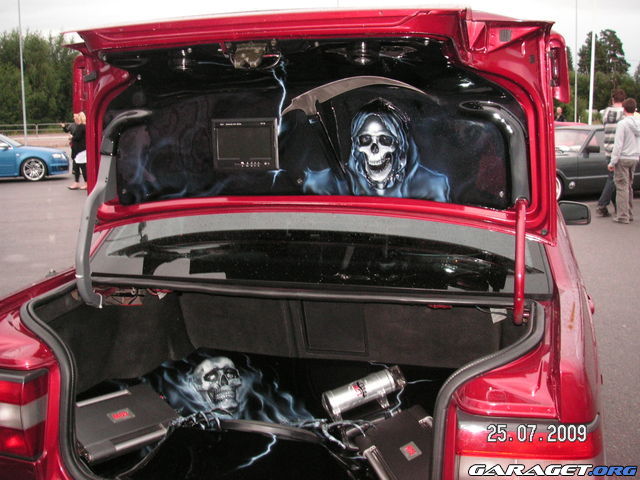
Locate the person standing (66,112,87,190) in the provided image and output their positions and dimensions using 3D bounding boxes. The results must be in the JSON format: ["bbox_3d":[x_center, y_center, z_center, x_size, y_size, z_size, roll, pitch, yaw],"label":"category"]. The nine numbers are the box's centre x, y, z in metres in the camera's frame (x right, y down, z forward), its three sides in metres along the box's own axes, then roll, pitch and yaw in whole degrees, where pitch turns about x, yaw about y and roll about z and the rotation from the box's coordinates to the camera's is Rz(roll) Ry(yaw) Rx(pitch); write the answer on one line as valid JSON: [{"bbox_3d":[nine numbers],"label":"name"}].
[{"bbox_3d":[-5.267,-1.940,15.230,0.500,1.650,0.480,-1,10,0],"label":"person standing"}]

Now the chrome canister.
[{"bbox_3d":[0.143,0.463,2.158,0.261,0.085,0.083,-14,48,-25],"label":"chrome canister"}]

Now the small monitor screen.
[{"bbox_3d":[-0.205,-0.264,1.930,0.186,0.138,0.025,2,13,16],"label":"small monitor screen"}]

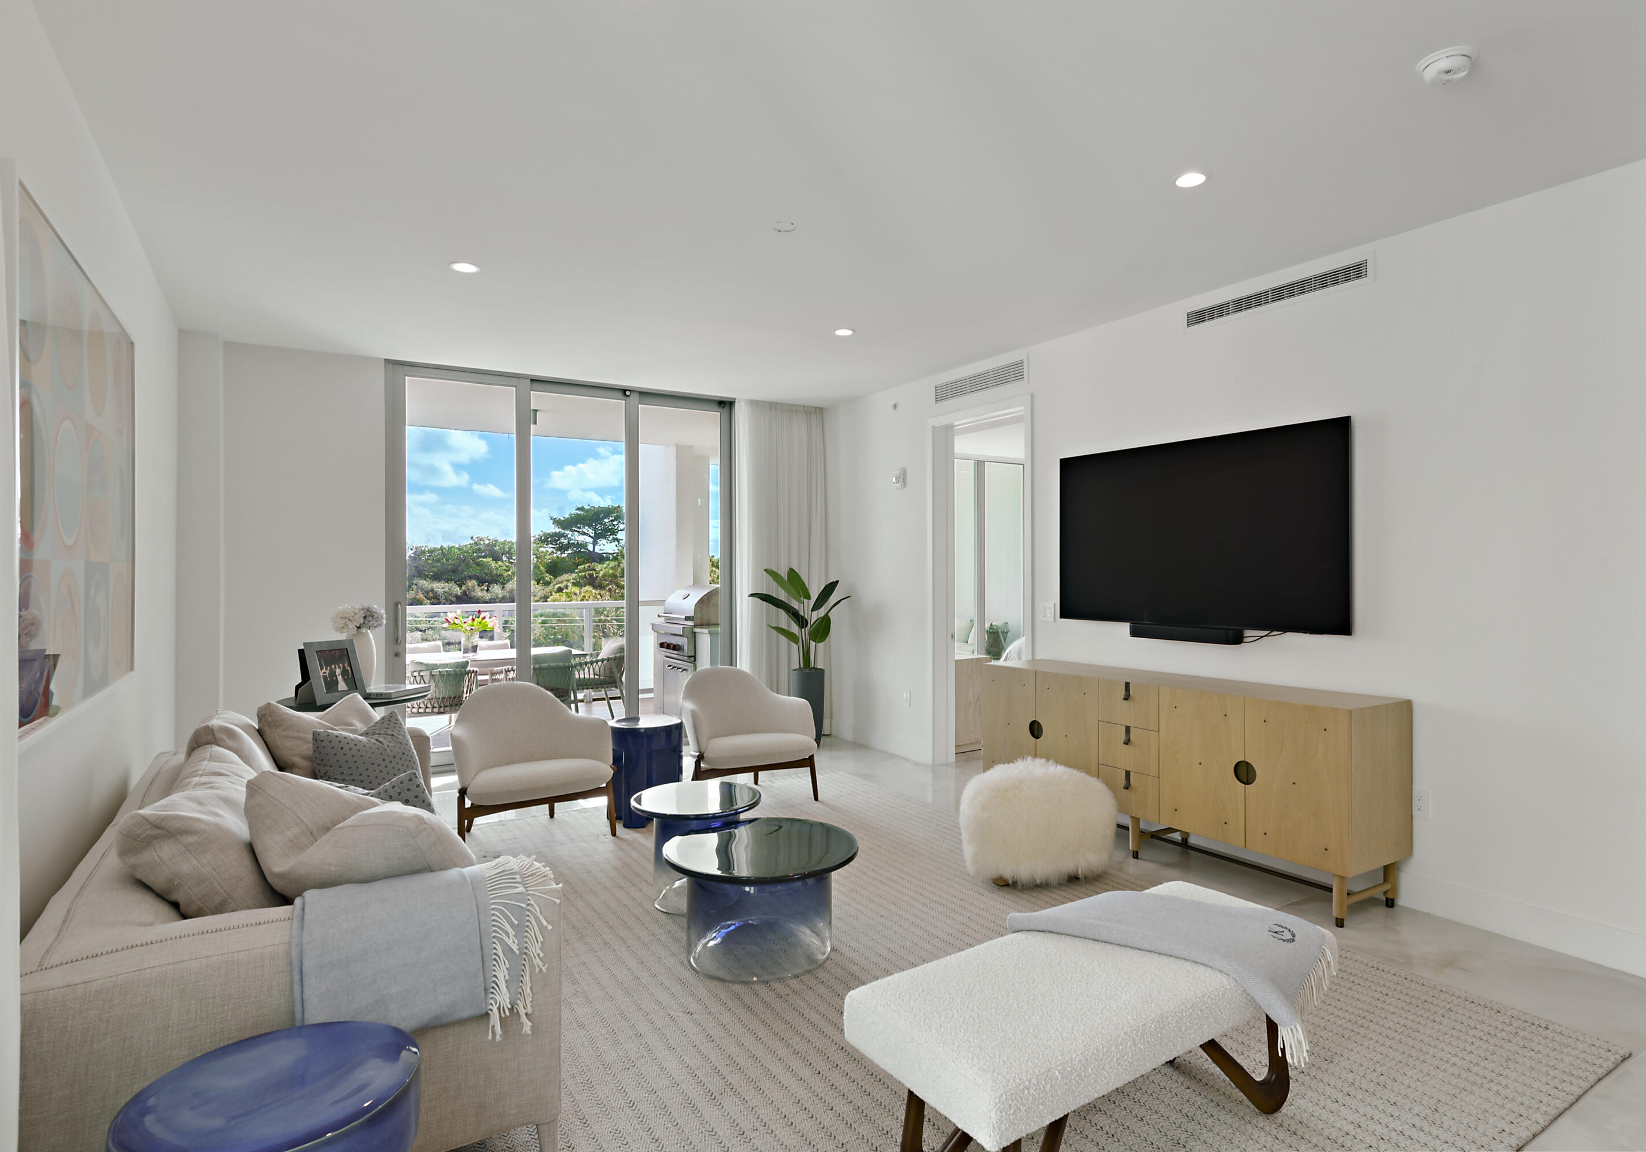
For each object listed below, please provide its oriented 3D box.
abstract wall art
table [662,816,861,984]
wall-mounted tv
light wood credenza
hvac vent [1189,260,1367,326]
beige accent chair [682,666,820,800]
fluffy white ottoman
[{"bbox_3d":[-2.244,-0.266,2.783,0.050,1.310,1.830,0,0,-30],"label":"abstract wall art"},{"bbox_3d":[-0.221,1.149,3.270,0.705,0.390,0.705,0,0,0],"label":"table"},{"bbox_3d":[1.849,-0.216,4.655,0.050,0.950,1.690,0,0,-30],"label":"wall-mounted tv"},{"bbox_3d":[1.694,0.944,4.567,0.460,0.860,2.135,0,0,-30],"label":"light wood credenza"},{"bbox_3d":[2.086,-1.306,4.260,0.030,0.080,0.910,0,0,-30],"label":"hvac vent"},{"bbox_3d":[-0.531,0.953,5.530,0.780,0.780,0.750,0,0,-30],"label":"beige accent chair"},{"bbox_3d":[0.991,1.115,4.184,0.660,0.460,0.660,0,0,0],"label":"fluffy white ottoman"}]

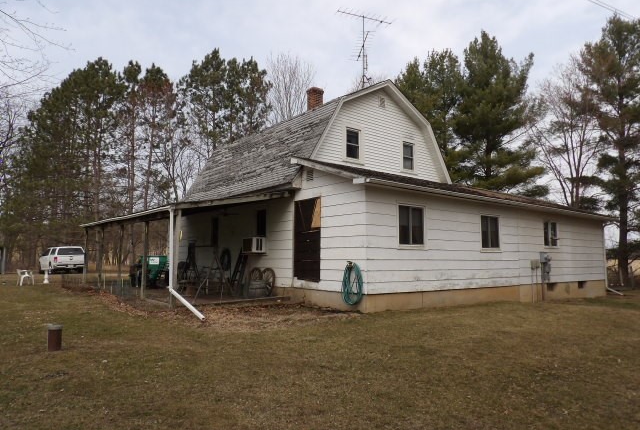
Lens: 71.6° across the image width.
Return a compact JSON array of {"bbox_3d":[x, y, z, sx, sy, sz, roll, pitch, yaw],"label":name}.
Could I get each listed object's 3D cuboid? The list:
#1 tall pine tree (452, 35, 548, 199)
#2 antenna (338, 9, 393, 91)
[{"bbox_3d":[14.100,-4.922,35.072,7.600,20.020,7.600,5,-7,-39],"label":"tall pine tree"},{"bbox_3d":[1.640,-5.988,16.350,2.250,2.750,2.000,3,-6,-22],"label":"antenna"}]

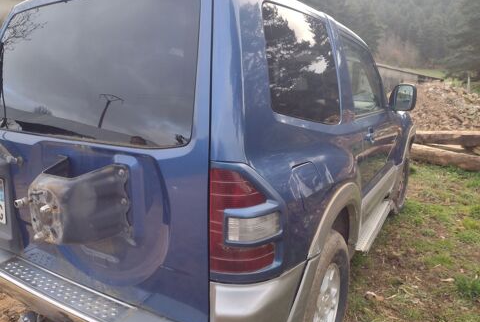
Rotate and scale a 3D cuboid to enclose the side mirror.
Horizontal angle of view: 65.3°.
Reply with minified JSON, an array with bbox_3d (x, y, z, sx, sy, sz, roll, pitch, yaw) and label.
[{"bbox_3d":[1.356,-0.523,3.109,0.215,0.220,0.130,7,13,30],"label":"side mirror"}]

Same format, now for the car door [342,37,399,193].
[{"bbox_3d":[0.991,-0.334,2.798,0.250,1.090,1.370,7,13,30],"label":"car door"}]

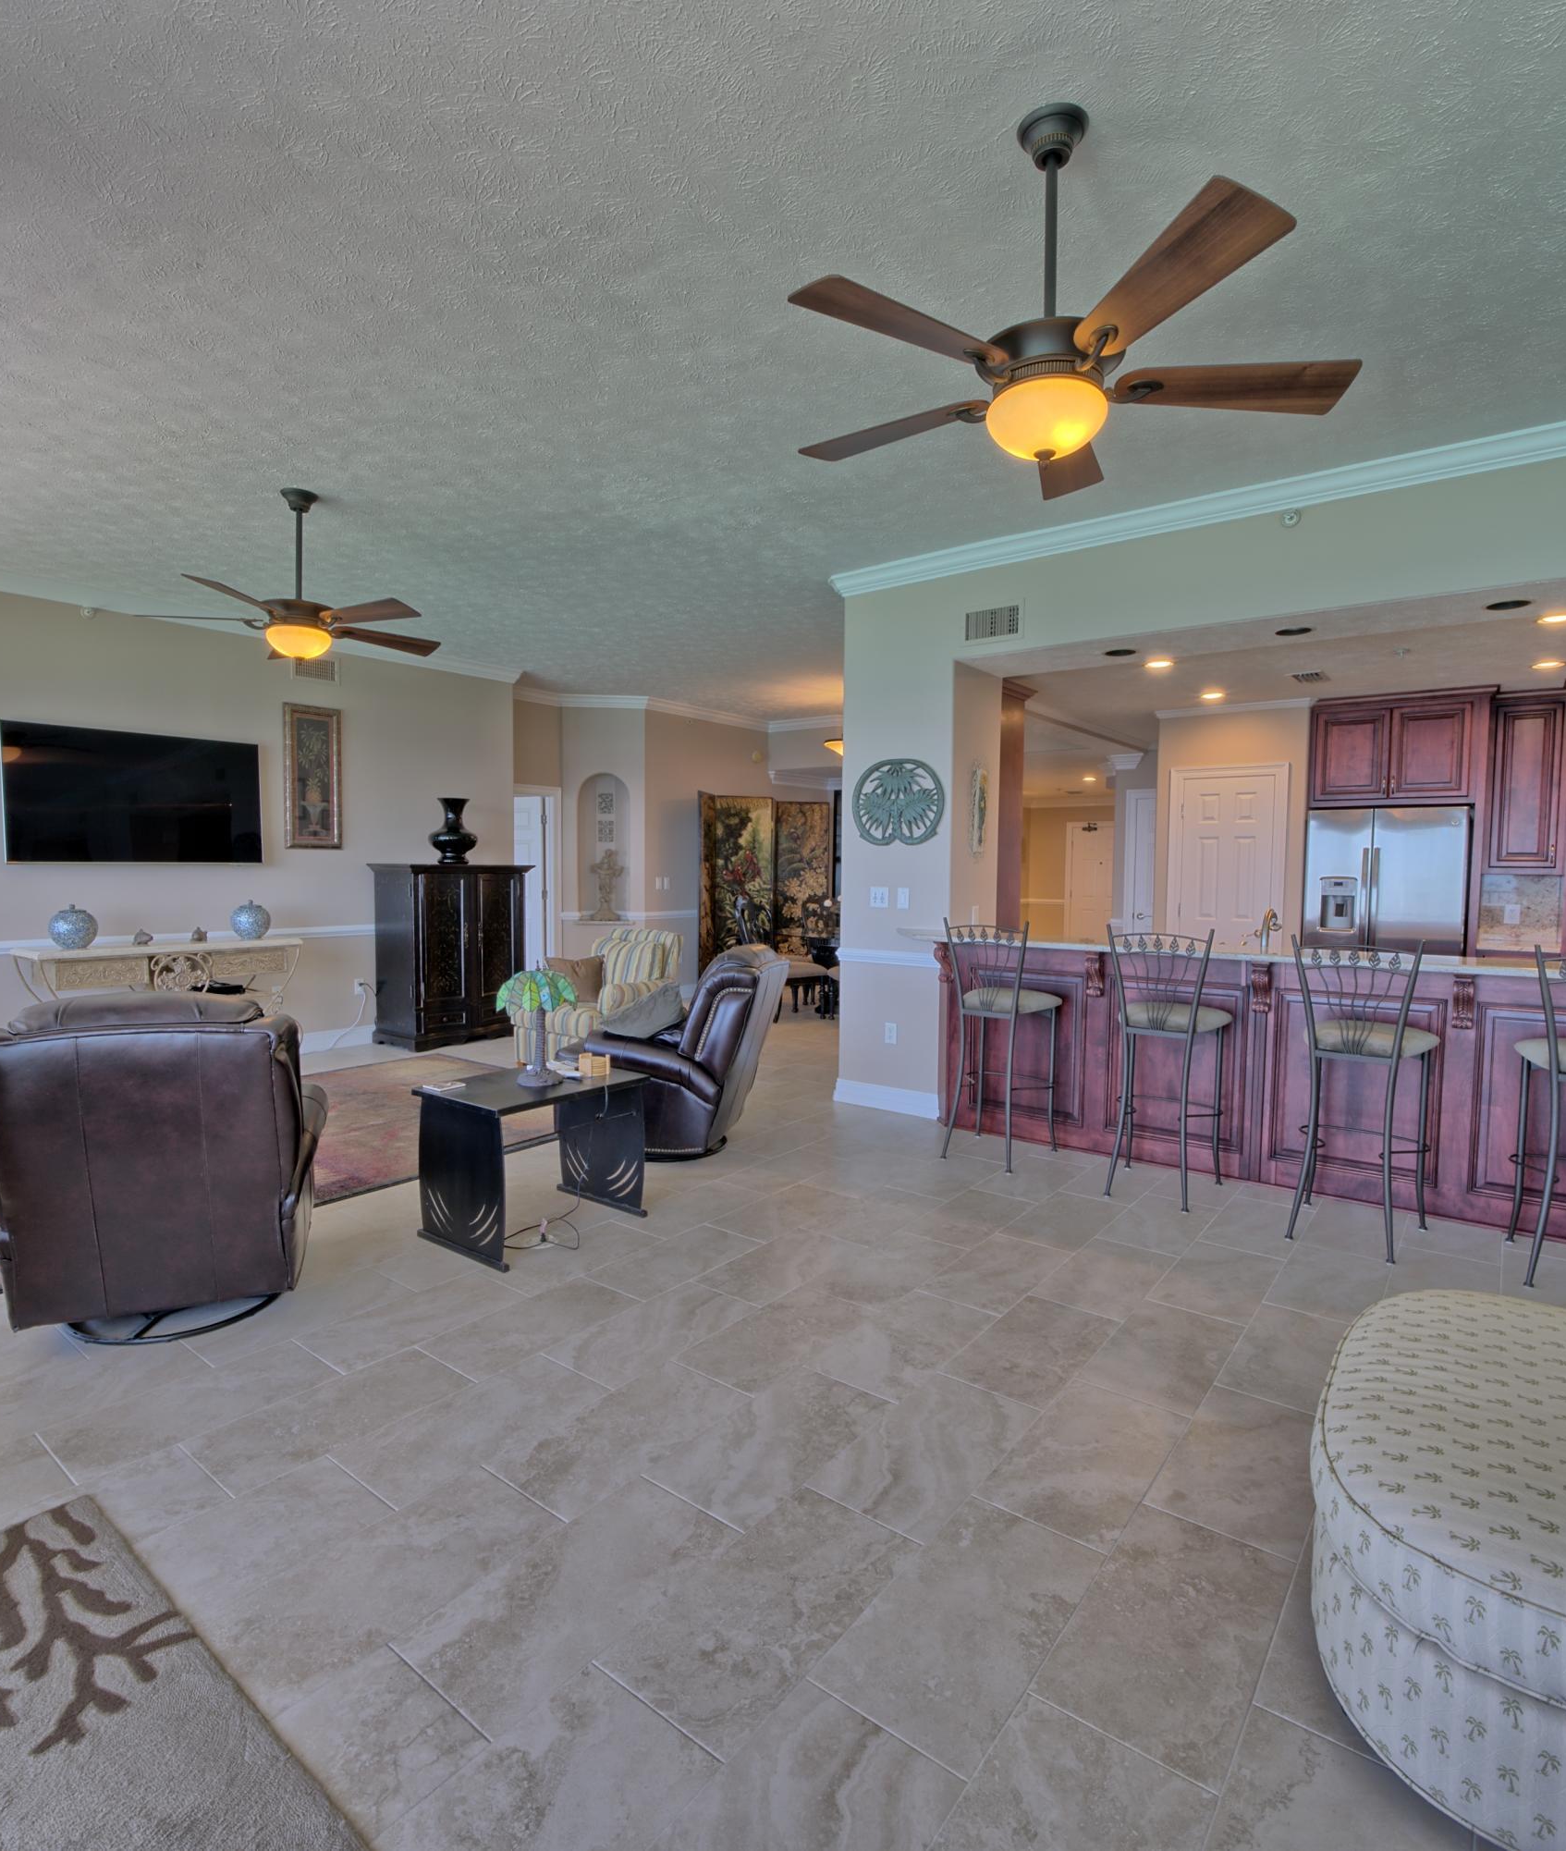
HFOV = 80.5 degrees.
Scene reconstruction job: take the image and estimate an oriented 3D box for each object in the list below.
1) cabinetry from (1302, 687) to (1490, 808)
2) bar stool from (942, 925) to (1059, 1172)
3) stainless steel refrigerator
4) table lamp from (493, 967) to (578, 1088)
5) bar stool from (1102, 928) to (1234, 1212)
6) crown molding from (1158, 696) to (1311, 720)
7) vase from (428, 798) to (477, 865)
[{"bbox_3d":[4.161,-1.166,6.253,0.964,0.724,0.600,3,4,35],"label":"cabinetry"},{"bbox_3d":[1.049,0.549,4.478,0.430,1.130,0.460,3,4,38],"label":"bar stool"},{"bbox_3d":[4.144,0.130,6.383,0.867,1.807,0.750,3,4,35],"label":"stainless steel refrigerator"},{"bbox_3d":[-0.932,0.374,3.538,0.325,0.470,0.325,0,4,0],"label":"table lamp"},{"bbox_3d":[1.652,0.578,3.961,0.440,1.155,0.500,3,4,35],"label":"bar stool"},{"bbox_3d":[3.121,-1.497,6.420,0.983,0.055,0.060,3,4,36],"label":"crown molding"},{"bbox_3d":[-2.583,-0.726,7.218,0.378,0.531,0.378,4,5,41],"label":"vase"}]

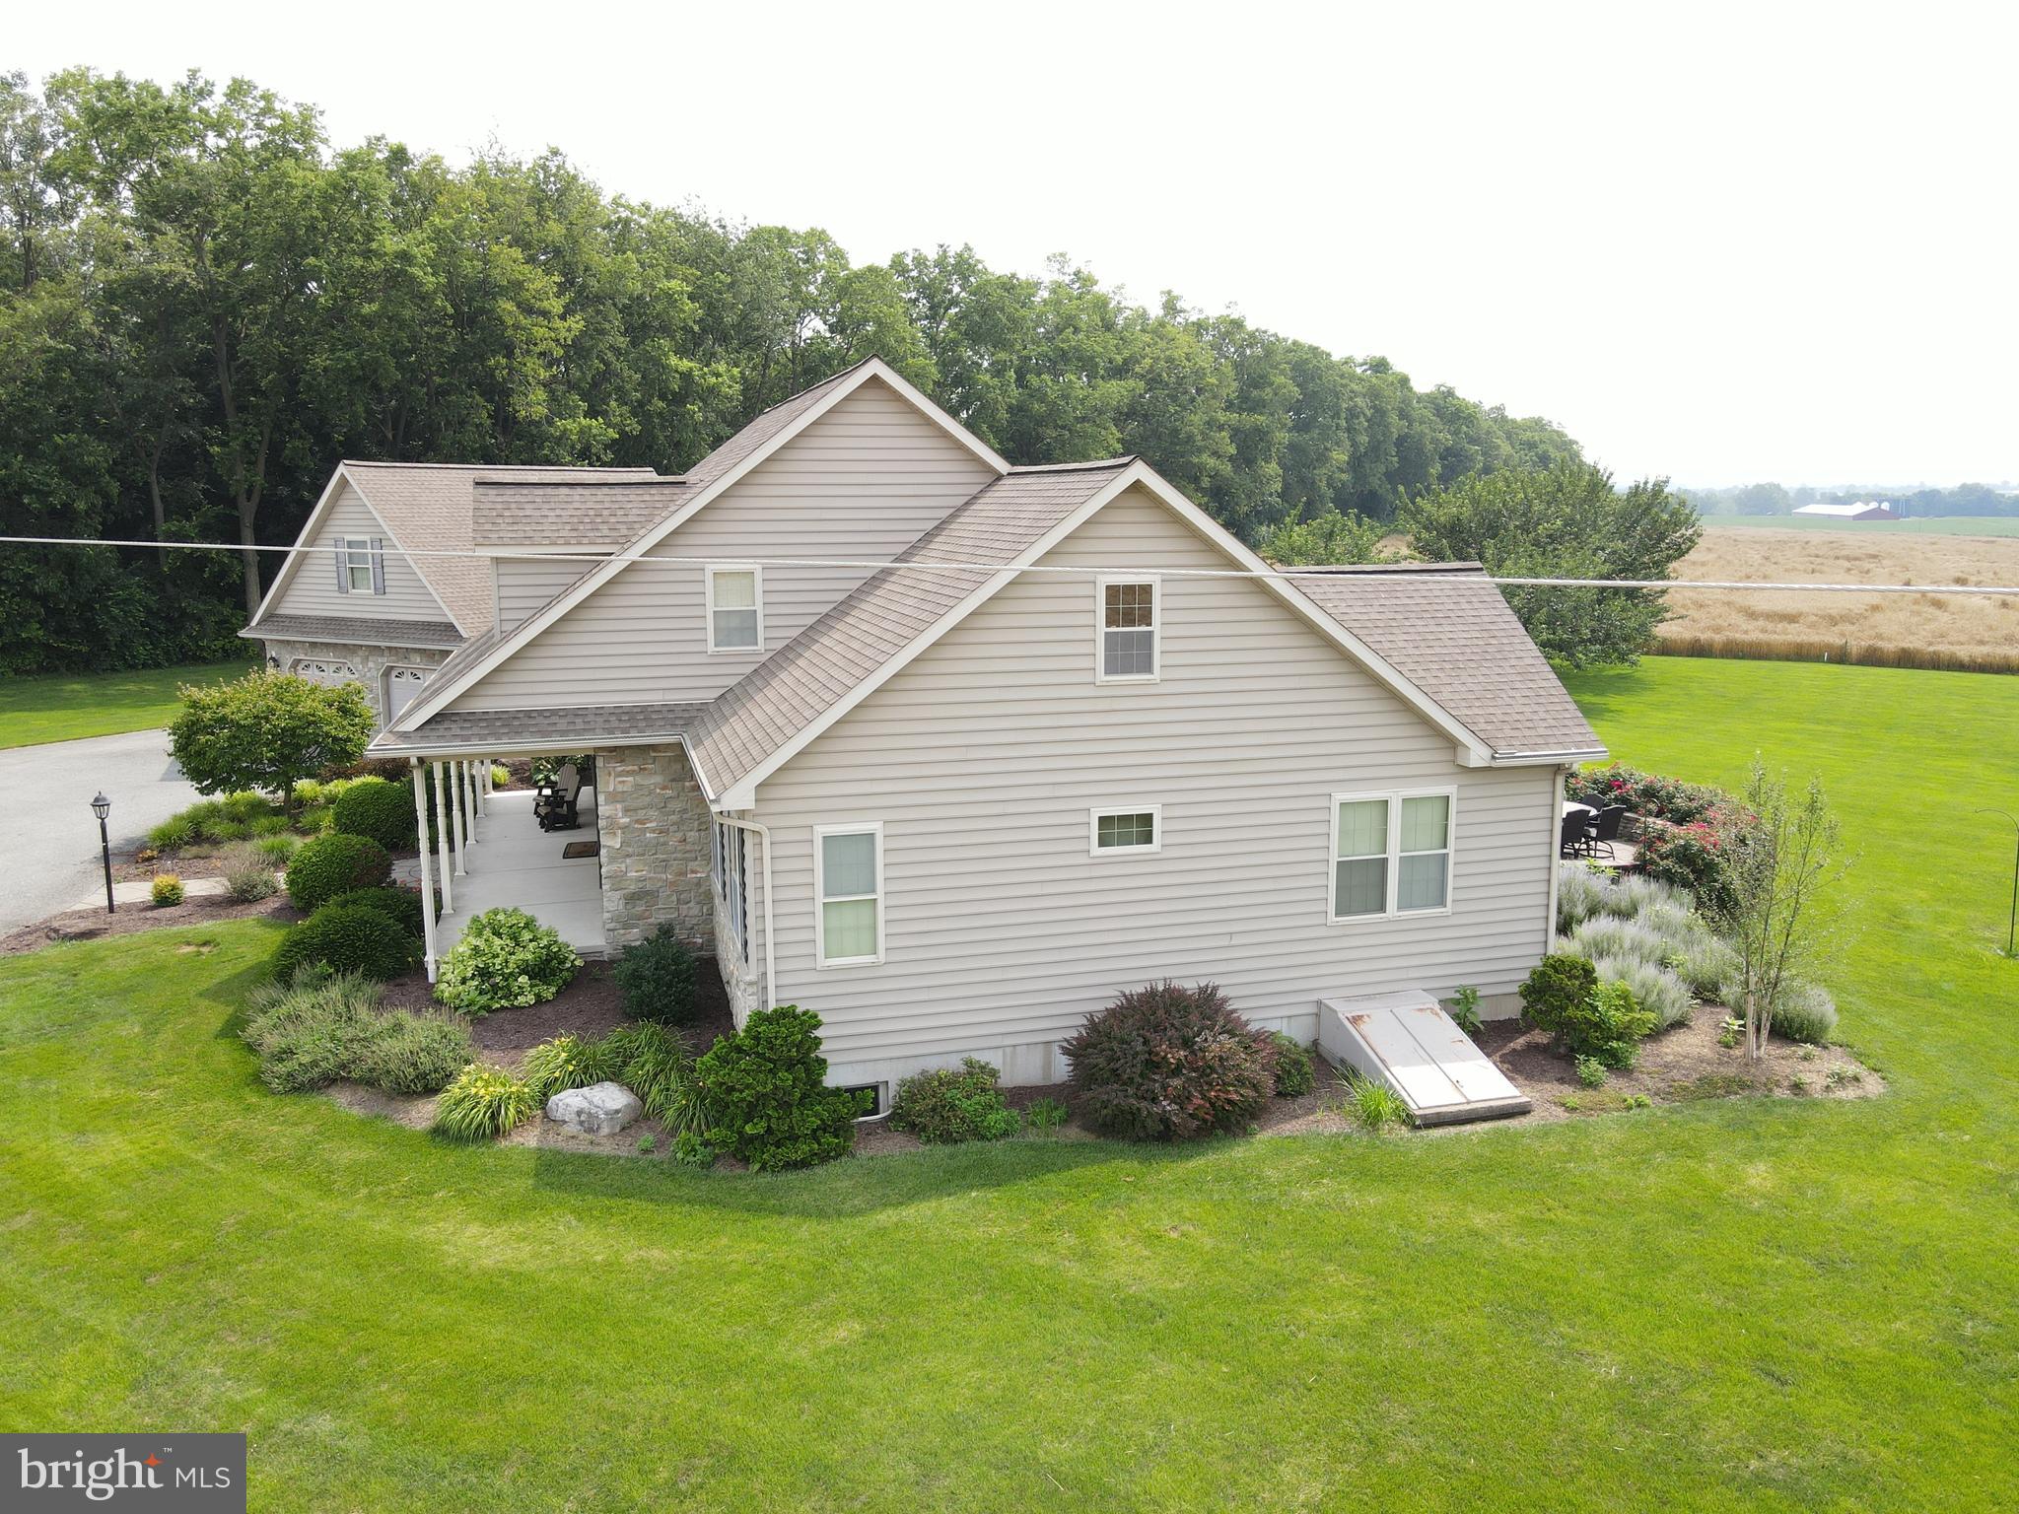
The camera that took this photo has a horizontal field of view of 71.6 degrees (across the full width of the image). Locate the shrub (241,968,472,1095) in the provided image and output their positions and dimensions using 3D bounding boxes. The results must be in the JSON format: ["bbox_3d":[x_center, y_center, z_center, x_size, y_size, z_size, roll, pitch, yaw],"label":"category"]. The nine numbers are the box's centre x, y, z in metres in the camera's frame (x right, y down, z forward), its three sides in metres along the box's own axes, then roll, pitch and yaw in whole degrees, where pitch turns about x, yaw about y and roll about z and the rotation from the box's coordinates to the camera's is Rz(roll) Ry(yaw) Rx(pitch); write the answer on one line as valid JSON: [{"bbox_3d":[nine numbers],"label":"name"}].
[{"bbox_3d":[-7.486,3.189,16.146,2.419,1.000,2.298,-5,11,-26],"label":"shrub"}]

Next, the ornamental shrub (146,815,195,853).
[{"bbox_3d":[-16.814,1.535,28.109,0.838,0.728,0.838,-6,12,-31],"label":"ornamental shrub"}]

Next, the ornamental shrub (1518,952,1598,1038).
[{"bbox_3d":[6.575,2.896,16.711,0.906,1.070,0.906,4,11,22],"label":"ornamental shrub"}]

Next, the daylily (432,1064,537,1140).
[{"bbox_3d":[-5.411,3.490,14.422,1.023,0.605,1.023,-3,11,-16],"label":"daylily"}]

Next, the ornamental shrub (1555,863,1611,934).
[{"bbox_3d":[8.344,2.044,20.642,0.996,0.939,0.996,-3,11,-16],"label":"ornamental shrub"}]

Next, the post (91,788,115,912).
[{"bbox_3d":[-13.923,1.488,21.554,0.305,1.940,0.305,-3,10,-16],"label":"post"}]

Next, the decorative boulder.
[{"bbox_3d":[-4.225,3.551,14.202,1.005,0.443,0.670,-3,10,-16],"label":"decorative boulder"}]

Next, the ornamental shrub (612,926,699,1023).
[{"bbox_3d":[-4.342,2.602,17.190,1.036,1.073,1.036,-3,11,-16],"label":"ornamental shrub"}]

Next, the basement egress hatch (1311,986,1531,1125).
[{"bbox_3d":[4.652,3.366,15.906,1.378,0.638,2.236,-3,10,-14],"label":"basement egress hatch"}]

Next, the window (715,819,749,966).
[{"bbox_3d":[-3.398,1.092,16.757,0.148,1.714,4.038,-3,10,-16],"label":"window"}]

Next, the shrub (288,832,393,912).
[{"bbox_3d":[-10.161,1.685,21.190,1.470,1.079,1.470,-3,11,-16],"label":"shrub"}]

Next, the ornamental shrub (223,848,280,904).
[{"bbox_3d":[-13.088,2.026,24.158,0.828,0.958,0.828,-6,11,-29],"label":"ornamental shrub"}]

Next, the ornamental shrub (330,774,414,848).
[{"bbox_3d":[-11.597,1.018,25.619,1.527,1.399,1.527,-3,10,-16],"label":"ornamental shrub"}]

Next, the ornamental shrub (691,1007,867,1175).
[{"bbox_3d":[-2.244,3.159,13.591,1.655,1.478,1.478,-3,10,-16],"label":"ornamental shrub"}]

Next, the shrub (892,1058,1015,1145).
[{"bbox_3d":[-0.587,3.616,14.765,1.372,0.735,1.166,-3,10,-14],"label":"shrub"}]

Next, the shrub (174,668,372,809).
[{"bbox_3d":[-15.036,-0.269,28.638,3.743,3.054,3.644,-3,10,-16],"label":"shrub"}]

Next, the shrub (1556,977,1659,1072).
[{"bbox_3d":[6.632,2.946,15.461,1.034,0.916,0.985,-3,10,-16],"label":"shrub"}]

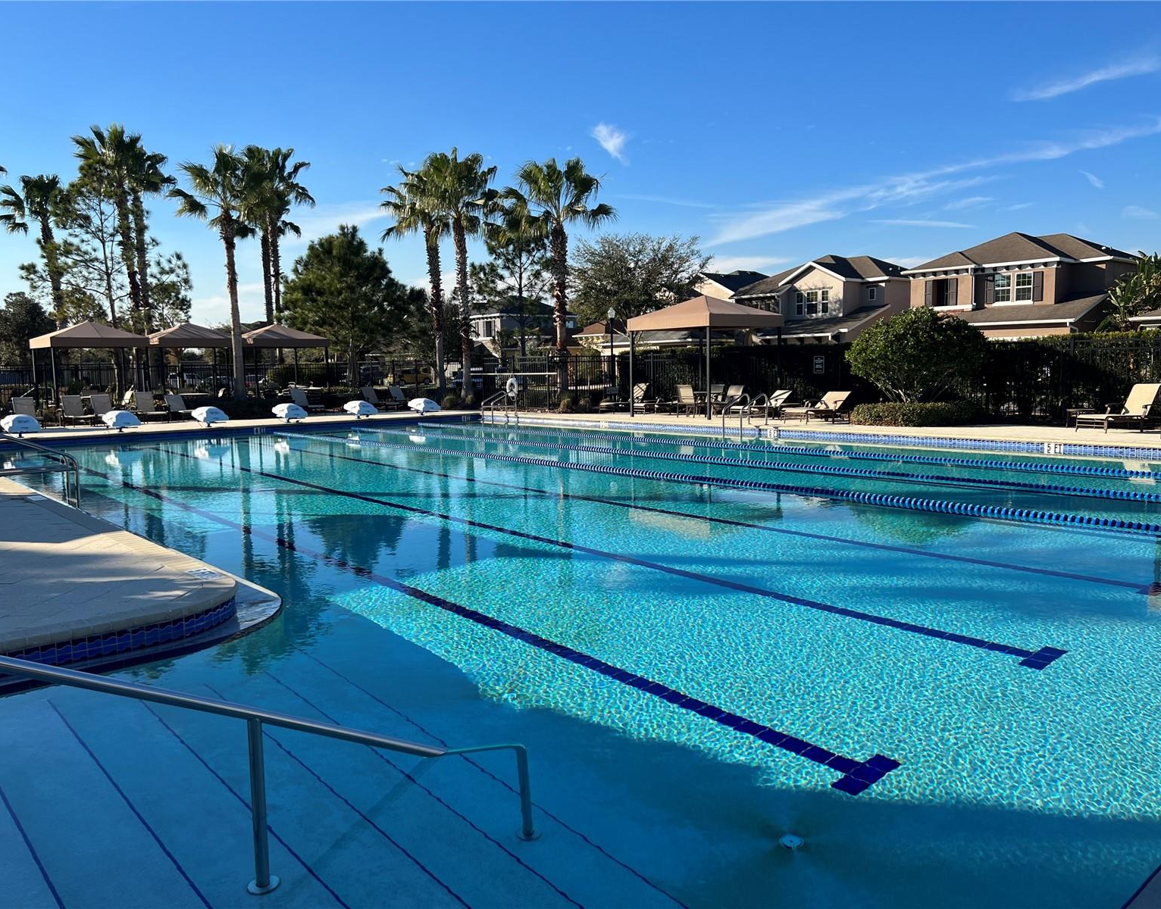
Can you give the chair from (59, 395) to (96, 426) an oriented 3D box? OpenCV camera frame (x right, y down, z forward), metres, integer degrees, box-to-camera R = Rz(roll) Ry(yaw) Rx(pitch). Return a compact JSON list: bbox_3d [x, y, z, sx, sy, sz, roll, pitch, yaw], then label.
[{"bbox_3d":[-14.173,-1.258,25.709,0.670,0.880,1.720,-6,7,-40],"label":"chair"}]

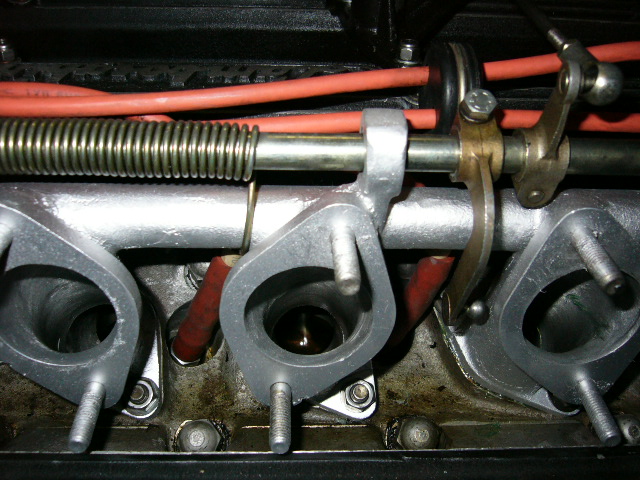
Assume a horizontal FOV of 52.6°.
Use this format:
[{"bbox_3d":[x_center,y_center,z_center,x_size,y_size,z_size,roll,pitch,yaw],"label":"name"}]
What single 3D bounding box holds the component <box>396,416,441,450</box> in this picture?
[{"bbox_3d":[0.044,0.087,0.290,0.019,0.017,0.019,0,73,-2],"label":"component"}]

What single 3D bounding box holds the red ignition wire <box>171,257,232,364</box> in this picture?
[{"bbox_3d":[-0.053,0.033,0.302,0.015,0.060,0.015,19,31,-13],"label":"red ignition wire"}]

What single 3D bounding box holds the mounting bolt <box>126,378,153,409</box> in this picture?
[{"bbox_3d":[-0.084,0.071,0.301,0.013,0.012,0.015,0,65,-1],"label":"mounting bolt"}]

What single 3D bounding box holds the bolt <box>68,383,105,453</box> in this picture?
[{"bbox_3d":[-0.085,0.064,0.235,0.008,0.008,0.027,0,32,-2],"label":"bolt"}]

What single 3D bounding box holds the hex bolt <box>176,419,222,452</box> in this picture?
[{"bbox_3d":[-0.056,0.092,0.299,0.018,0.016,0.020,0,71,-2],"label":"hex bolt"}]

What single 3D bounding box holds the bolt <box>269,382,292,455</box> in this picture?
[{"bbox_3d":[-0.015,0.065,0.238,0.008,0.008,0.028,0,32,-2],"label":"bolt"}]

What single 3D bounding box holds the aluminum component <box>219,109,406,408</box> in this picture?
[{"bbox_3d":[-0.002,0.009,0.244,0.067,0.109,0.040,0,32,-2],"label":"aluminum component"}]

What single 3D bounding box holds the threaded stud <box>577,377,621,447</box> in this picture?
[{"bbox_3d":[0.105,0.064,0.243,0.008,0.008,0.027,0,32,-2],"label":"threaded stud"}]

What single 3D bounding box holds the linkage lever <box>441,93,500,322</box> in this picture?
[{"bbox_3d":[0.059,-0.006,0.247,0.022,0.101,0.024,0,32,-2],"label":"linkage lever"}]

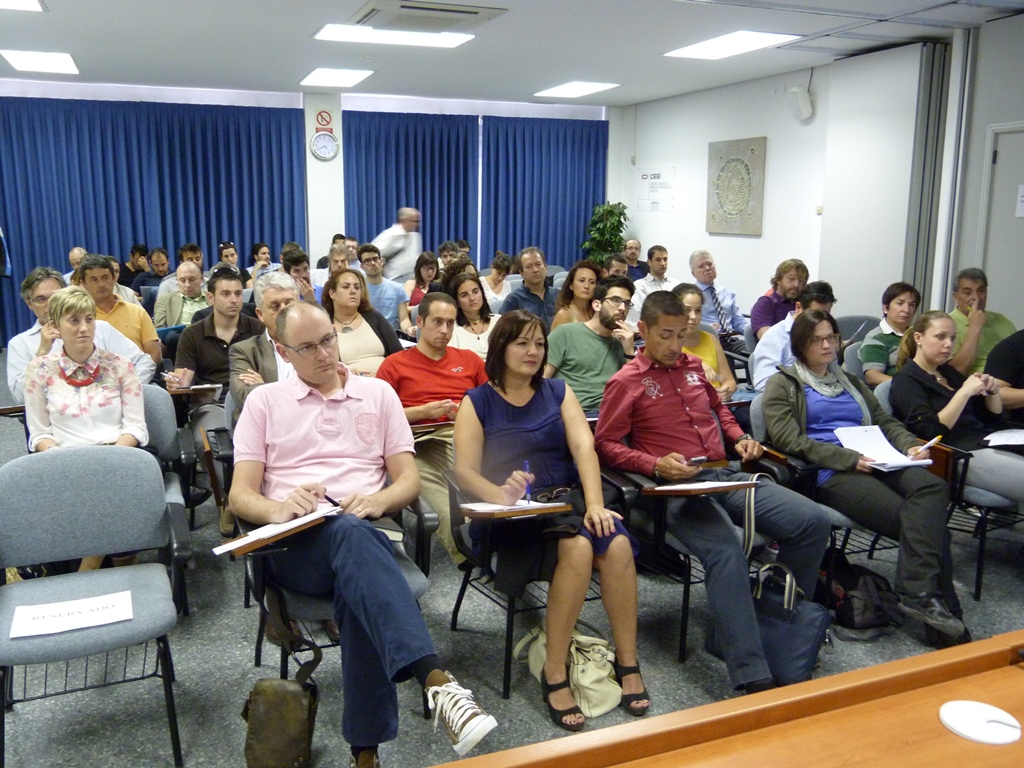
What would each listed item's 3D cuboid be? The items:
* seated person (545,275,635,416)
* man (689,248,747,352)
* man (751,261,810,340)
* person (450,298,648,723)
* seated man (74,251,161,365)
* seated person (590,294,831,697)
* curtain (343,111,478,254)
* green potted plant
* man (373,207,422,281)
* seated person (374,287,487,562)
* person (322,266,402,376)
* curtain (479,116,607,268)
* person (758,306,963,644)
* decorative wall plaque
[{"bbox_3d":[0.431,0.127,4.196,0.540,1.250,0.820,-6,12,-26],"label":"seated person"},{"bbox_3d":[1.558,-0.372,6.687,0.560,1.260,0.820,-5,12,-22],"label":"man"},{"bbox_3d":[1.860,-0.197,5.823,0.550,1.240,0.800,-6,12,-26],"label":"man"},{"bbox_3d":[0.075,0.377,2.935,0.520,1.215,0.770,-6,12,-29],"label":"person"},{"bbox_3d":[-2.304,-0.091,5.207,0.560,1.310,0.850,-4,12,-21],"label":"seated man"},{"bbox_3d":[0.690,0.326,3.156,0.620,1.250,0.920,-6,12,-26],"label":"seated person"},{"bbox_3d":[-1.221,-2.012,11.216,1.728,2.682,0.140,-5,12,-22],"label":"curtain"},{"bbox_3d":[1.220,-1.526,11.648,0.600,1.690,0.600,-4,12,-21],"label":"green potted plant"},{"bbox_3d":[-1.103,-0.964,8.861,0.680,1.630,0.520,-3,11,-14],"label":"man"},{"bbox_3d":[-0.317,0.207,3.920,0.540,1.200,0.800,-4,12,-21],"label":"seated person"},{"bbox_3d":[-0.791,0.006,4.825,0.560,1.240,0.780,-5,12,-25],"label":"person"},{"bbox_3d":[0.459,-2.130,11.937,1.800,2.770,0.120,-4,12,-21],"label":"curtain"},{"bbox_3d":[1.273,0.324,3.369,0.600,1.170,0.860,-8,13,-35],"label":"person"},{"bbox_3d":[2.449,-2.164,9.778,0.050,1.020,1.020,-4,12,-21],"label":"decorative wall plaque"}]

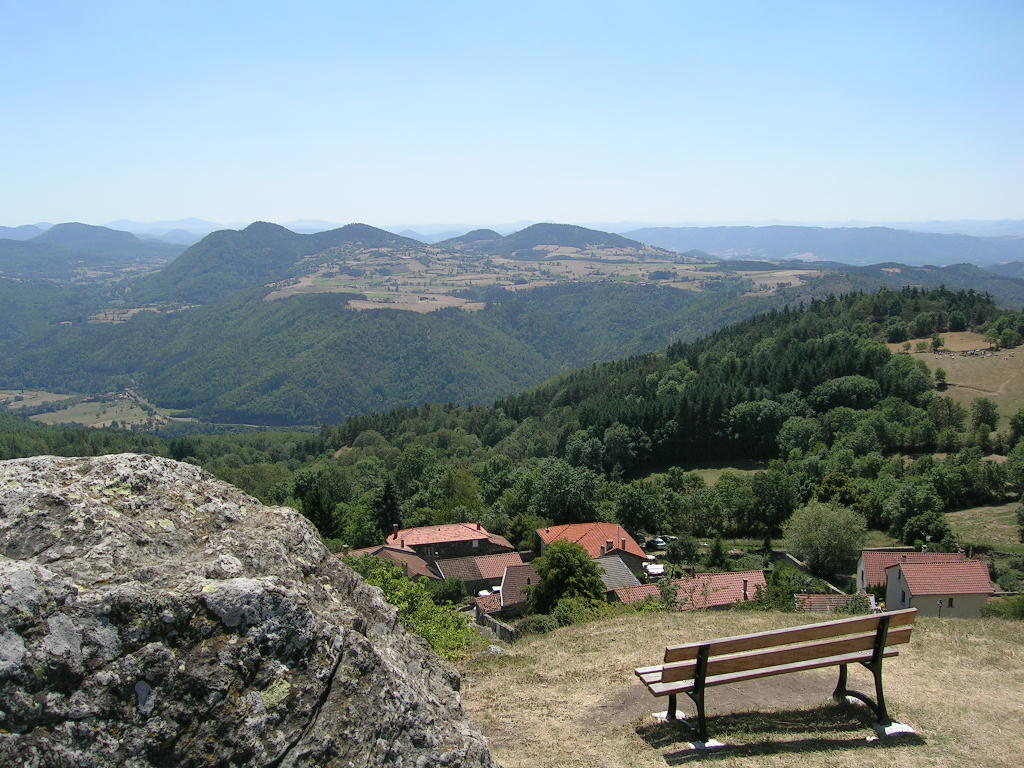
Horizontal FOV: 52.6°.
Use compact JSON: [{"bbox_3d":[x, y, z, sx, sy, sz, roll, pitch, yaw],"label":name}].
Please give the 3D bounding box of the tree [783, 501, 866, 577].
[{"bbox_3d":[36.611,18.159,121.301,9.644,9.300,9.644,3,9,17],"label":"tree"}]

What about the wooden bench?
[{"bbox_3d":[1.885,2.034,7.338,1.970,0.800,0.577,-3,8,-18],"label":"wooden bench"}]

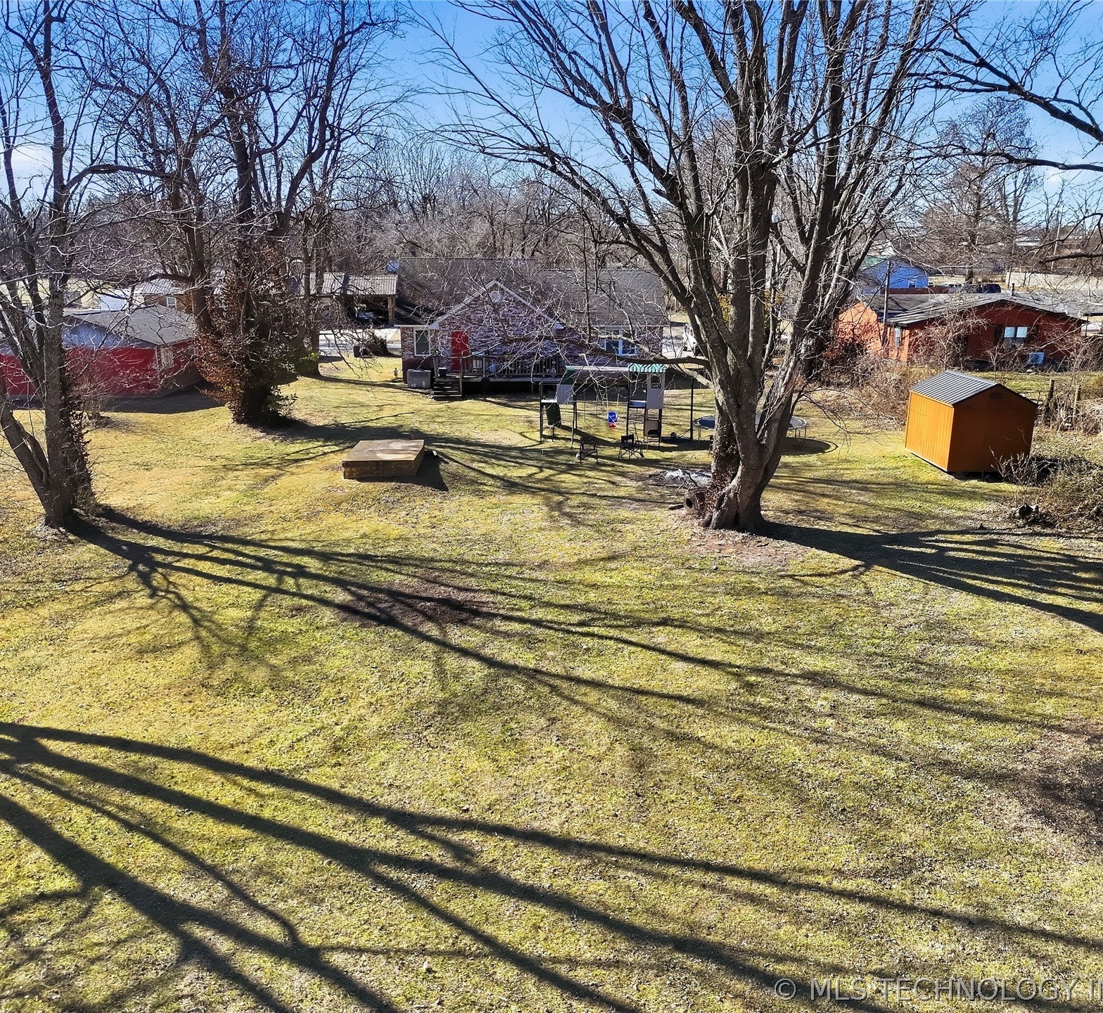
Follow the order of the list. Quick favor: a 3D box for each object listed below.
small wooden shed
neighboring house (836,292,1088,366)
[{"bbox_3d":[13.165,-2.740,29.586,2.520,2.675,3.540,0,15,0],"label":"small wooden shed"},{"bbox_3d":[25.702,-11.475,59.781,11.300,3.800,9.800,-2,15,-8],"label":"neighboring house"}]

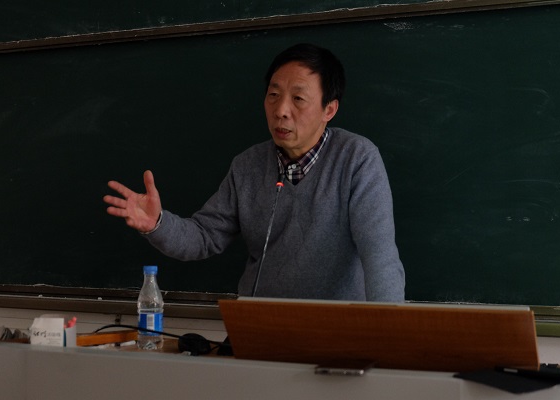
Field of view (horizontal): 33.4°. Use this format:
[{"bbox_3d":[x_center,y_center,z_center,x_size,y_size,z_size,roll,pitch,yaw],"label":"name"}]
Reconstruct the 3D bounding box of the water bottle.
[{"bbox_3d":[-0.284,0.236,2.050,0.057,0.183,0.057,0,-1,-8],"label":"water bottle"}]

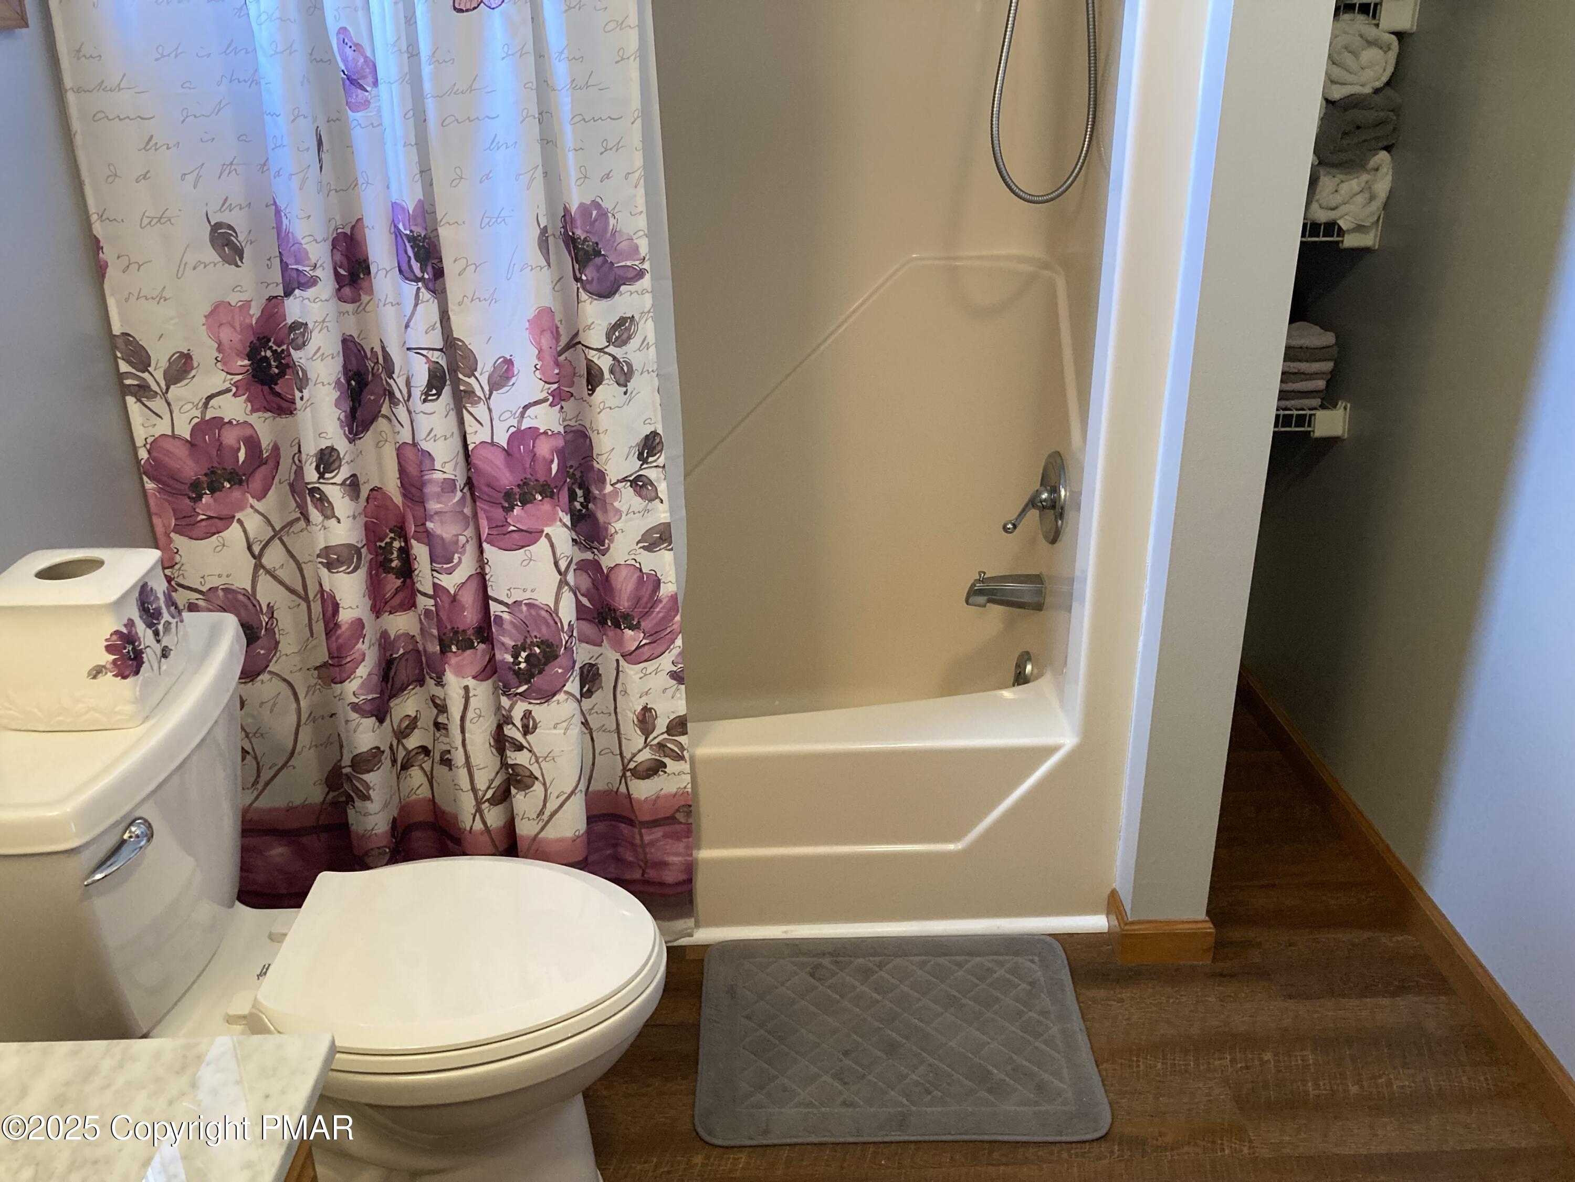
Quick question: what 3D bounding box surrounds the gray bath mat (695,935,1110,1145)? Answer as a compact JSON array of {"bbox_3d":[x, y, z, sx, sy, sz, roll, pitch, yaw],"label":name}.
[{"bbox_3d":[0.163,0.680,1.973,0.596,0.013,0.433,-1,23,0],"label":"gray bath mat"}]

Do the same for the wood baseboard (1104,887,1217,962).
[{"bbox_3d":[0.624,0.564,2.143,0.159,0.078,0.095,-1,23,-1],"label":"wood baseboard"}]

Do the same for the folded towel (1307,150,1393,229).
[{"bbox_3d":[0.972,-0.749,2.328,0.138,0.120,0.270,-1,23,-1],"label":"folded towel"}]

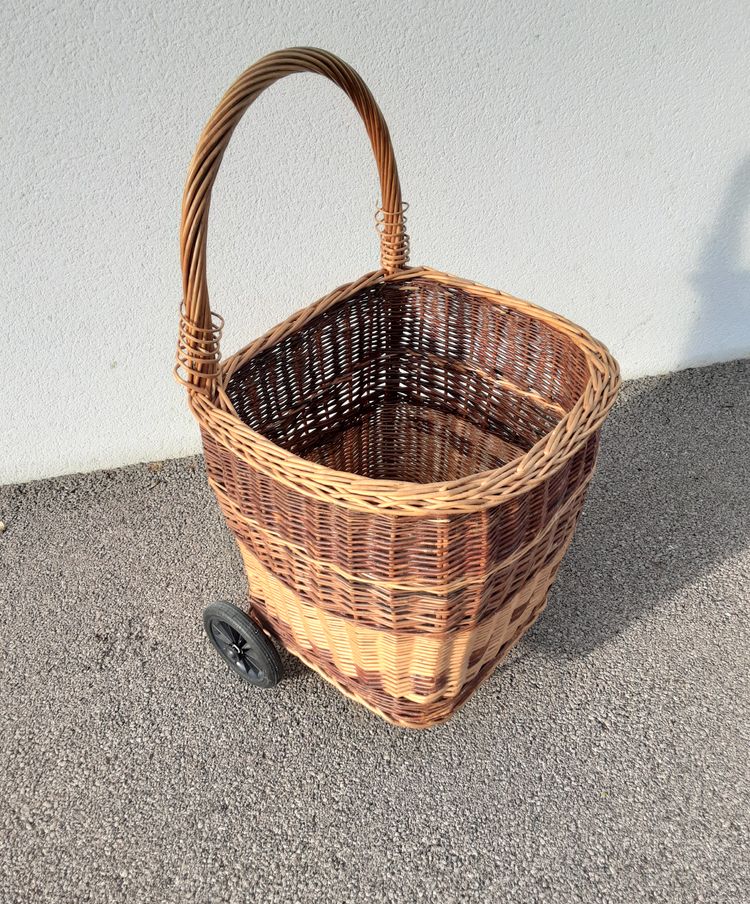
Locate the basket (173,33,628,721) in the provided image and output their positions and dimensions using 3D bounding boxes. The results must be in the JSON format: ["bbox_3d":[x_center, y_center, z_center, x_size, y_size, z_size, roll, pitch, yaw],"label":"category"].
[{"bbox_3d":[0.047,-0.029,1.058,0.465,0.874,0.473,27,48,31],"label":"basket"}]

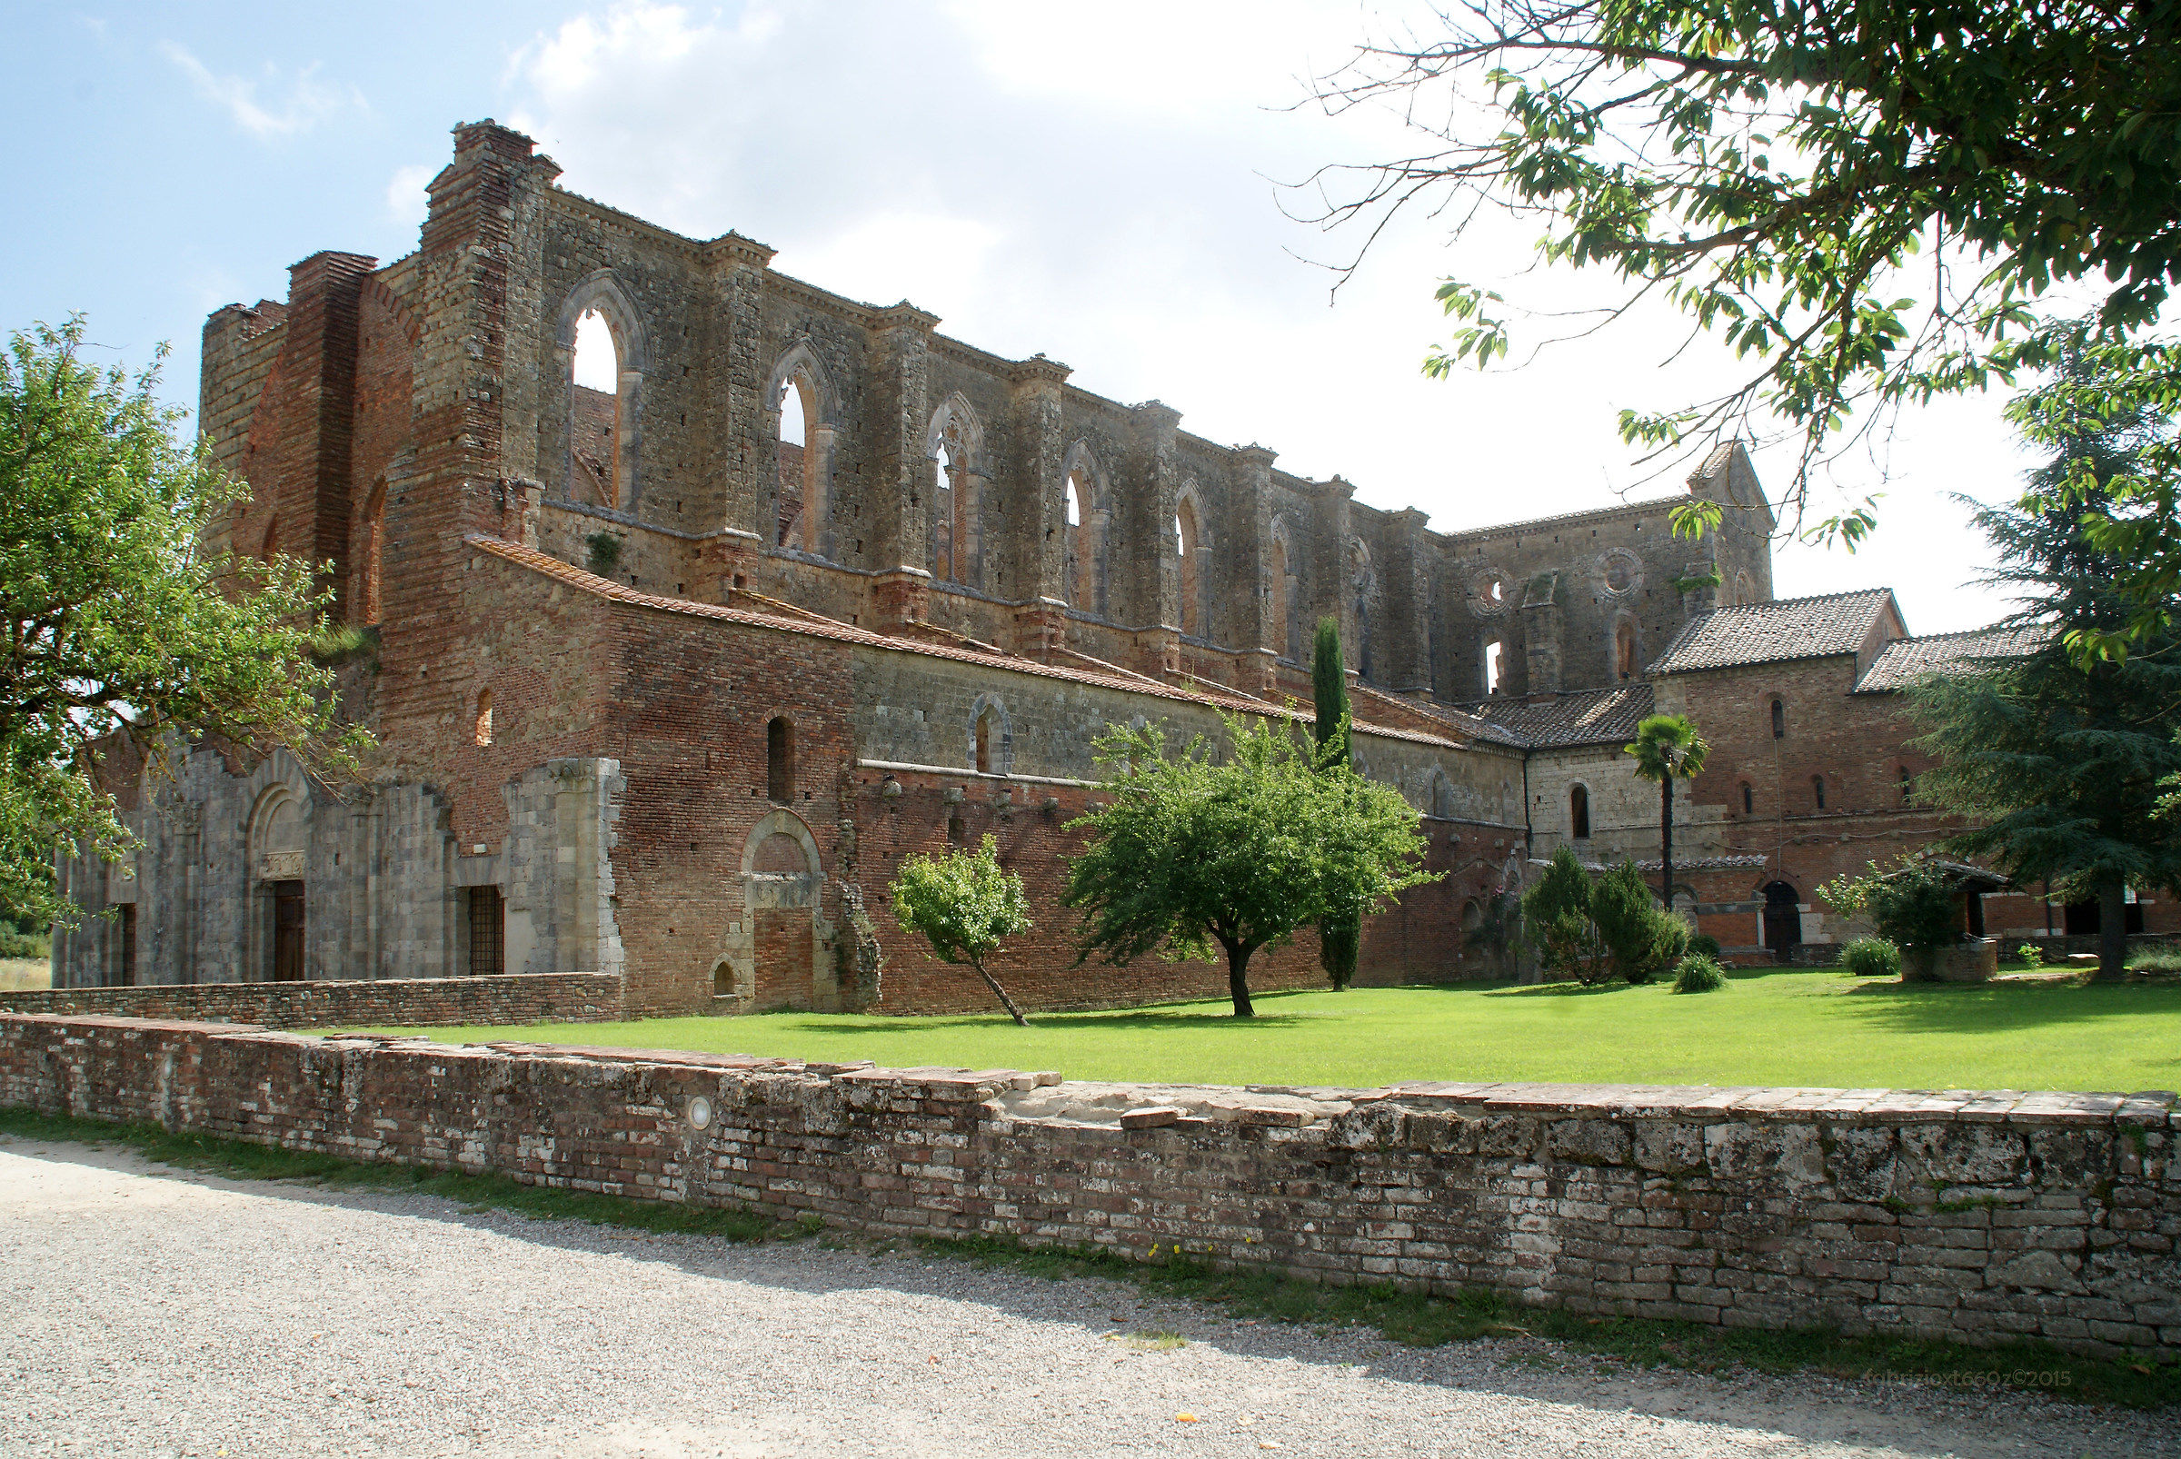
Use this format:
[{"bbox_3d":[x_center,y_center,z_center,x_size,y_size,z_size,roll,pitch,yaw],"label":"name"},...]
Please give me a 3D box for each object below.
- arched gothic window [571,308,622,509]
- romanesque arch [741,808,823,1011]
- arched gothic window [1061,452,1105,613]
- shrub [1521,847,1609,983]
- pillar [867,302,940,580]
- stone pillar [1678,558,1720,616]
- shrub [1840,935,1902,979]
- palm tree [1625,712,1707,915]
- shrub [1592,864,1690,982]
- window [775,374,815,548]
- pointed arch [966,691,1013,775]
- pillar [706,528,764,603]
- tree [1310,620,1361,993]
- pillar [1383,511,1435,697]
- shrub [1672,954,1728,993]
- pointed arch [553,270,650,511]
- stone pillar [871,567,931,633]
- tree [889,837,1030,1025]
[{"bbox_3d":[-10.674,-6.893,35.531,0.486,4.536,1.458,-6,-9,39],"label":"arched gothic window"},{"bbox_3d":[-5.600,3.239,29.501,0.400,3.652,1.929,-6,-9,39],"label":"romanesque arch"},{"bbox_3d":[-0.247,-5.799,48.204,0.486,4.968,1.890,-6,-9,39],"label":"arched gothic window"},{"bbox_3d":[12.922,5.037,44.433,2.349,3.789,2.300,-3,-7,16],"label":"shrub"},{"bbox_3d":[-4.821,-7.365,41.587,1.188,6.750,1.269,-6,-9,39],"label":"pillar"},{"bbox_3d":[22.218,-4.086,59.606,1.296,4.320,0.918,-6,-9,39],"label":"stone pillar"},{"bbox_3d":[19.333,5.648,40.526,1.417,1.096,1.500,-4,-8,25],"label":"shrub"},{"bbox_3d":[16.154,3.248,45.797,2.158,7.354,2.350,-3,-8,19],"label":"palm tree"},{"bbox_3d":[14.768,5.195,44.010,2.656,3.341,2.443,0,-7,0],"label":"shrub"},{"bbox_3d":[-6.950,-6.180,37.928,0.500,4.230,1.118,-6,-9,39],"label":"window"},{"bbox_3d":[-2.348,0.102,35.901,0.545,1.782,1.452,-6,-9,39],"label":"pointed arch"},{"bbox_3d":[-8.207,-3.713,37.424,0.981,1.591,1.155,-6,-9,39],"label":"pillar"},{"bbox_3d":[6.785,1.971,45.126,1.139,10.374,1.139,-1,-7,0],"label":"tree"},{"bbox_3d":[12.290,-4.958,62.858,1.117,6.921,1.433,-6,-9,39],"label":"pillar"},{"bbox_3d":[14.362,5.762,38.610,1.286,0.924,1.247,0,-7,0],"label":"shrub"},{"bbox_3d":[-10.857,-7.448,35.911,0.763,5.423,2.235,-6,-9,39],"label":"pointed arch"},{"bbox_3d":[-4.765,-3.263,41.625,0.981,1.537,1.155,-6,-9,39],"label":"stone pillar"},{"bbox_3d":[-2.274,3.499,28.755,2.426,3.350,2.400,0,-7,-5],"label":"tree"}]

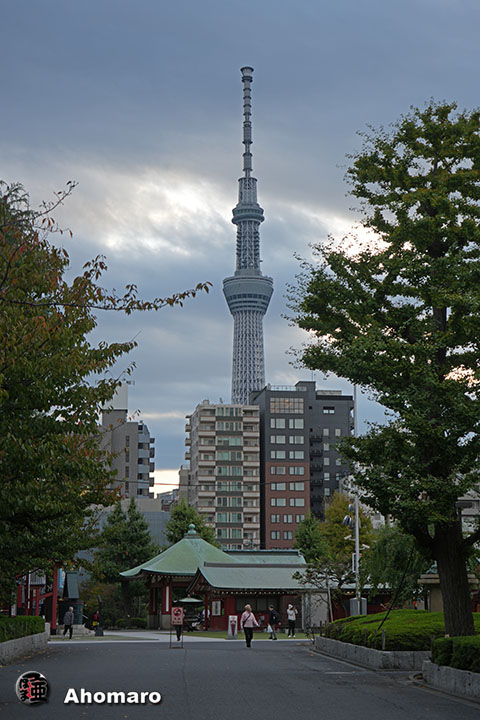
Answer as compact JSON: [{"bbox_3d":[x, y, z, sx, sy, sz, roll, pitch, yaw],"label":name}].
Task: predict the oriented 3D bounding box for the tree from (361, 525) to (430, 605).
[{"bbox_3d":[8.646,12.193,68.944,3.900,6.050,3.900,0,-11,0],"label":"tree"}]

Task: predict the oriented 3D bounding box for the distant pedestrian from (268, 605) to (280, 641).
[{"bbox_3d":[1.639,12.839,60.660,0.700,1.660,0.550,0,-11,-2],"label":"distant pedestrian"}]

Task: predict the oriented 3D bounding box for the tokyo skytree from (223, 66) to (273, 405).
[{"bbox_3d":[9.734,-39.321,1419.915,64.000,634.000,64.000,0,-11,0],"label":"tokyo skytree"}]

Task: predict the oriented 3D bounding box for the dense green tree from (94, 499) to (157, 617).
[{"bbox_3d":[-8.207,14.528,88.868,4.700,9.180,4.700,0,-11,0],"label":"dense green tree"}]

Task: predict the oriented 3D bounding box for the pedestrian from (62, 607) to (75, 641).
[{"bbox_3d":[-8.145,12.508,58.888,0.500,1.540,0.500,-2,-11,10],"label":"pedestrian"}]

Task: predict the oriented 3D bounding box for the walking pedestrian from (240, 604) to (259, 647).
[{"bbox_3d":[0.377,10.547,49.187,0.720,1.690,0.450,1,-11,-8],"label":"walking pedestrian"}]

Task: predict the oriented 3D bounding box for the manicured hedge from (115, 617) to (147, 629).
[{"bbox_3d":[-7.775,18.754,88.038,2.300,0.800,1.200,3,-12,-15],"label":"manicured hedge"}]

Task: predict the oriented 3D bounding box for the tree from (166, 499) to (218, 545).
[{"bbox_3d":[-4.134,17.120,105.685,5.400,10.600,5.400,0,-11,0],"label":"tree"}]

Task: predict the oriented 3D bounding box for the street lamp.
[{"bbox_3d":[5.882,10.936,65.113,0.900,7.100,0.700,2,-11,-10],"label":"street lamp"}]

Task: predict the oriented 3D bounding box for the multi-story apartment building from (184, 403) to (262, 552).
[{"bbox_3d":[-3.135,29.542,242.904,12.700,40.000,13.500,2,-11,-9],"label":"multi-story apartment building"}]

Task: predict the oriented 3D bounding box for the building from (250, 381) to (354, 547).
[{"bbox_3d":[12.502,28.389,249.152,17.800,44.000,22.000,1,-11,-6],"label":"building"}]

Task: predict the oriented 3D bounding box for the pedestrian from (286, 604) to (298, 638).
[{"bbox_3d":[2.642,13.140,62.407,0.520,1.660,0.400,3,-12,-15],"label":"pedestrian"}]

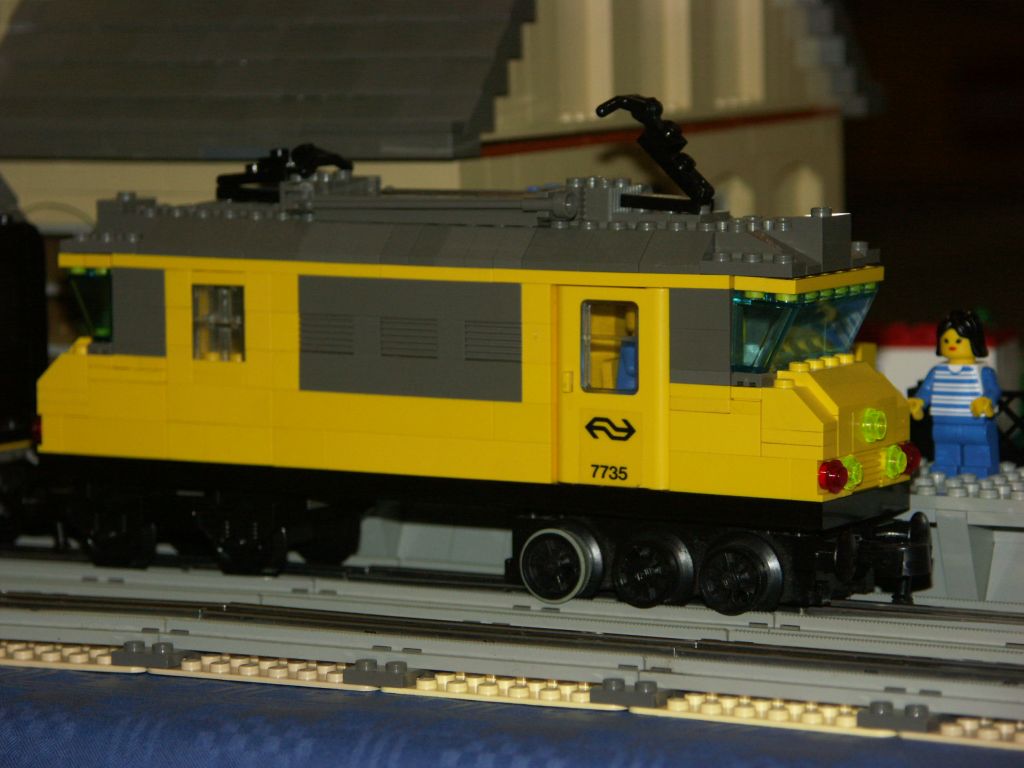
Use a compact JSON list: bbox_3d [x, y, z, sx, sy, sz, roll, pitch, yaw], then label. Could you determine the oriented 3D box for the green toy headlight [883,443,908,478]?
[{"bbox_3d":[0.091,0.019,0.994,0.005,0.008,0.008,3,6,30],"label":"green toy headlight"}]

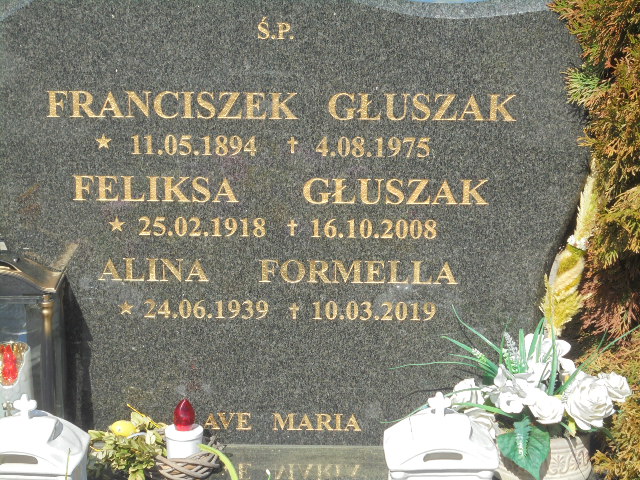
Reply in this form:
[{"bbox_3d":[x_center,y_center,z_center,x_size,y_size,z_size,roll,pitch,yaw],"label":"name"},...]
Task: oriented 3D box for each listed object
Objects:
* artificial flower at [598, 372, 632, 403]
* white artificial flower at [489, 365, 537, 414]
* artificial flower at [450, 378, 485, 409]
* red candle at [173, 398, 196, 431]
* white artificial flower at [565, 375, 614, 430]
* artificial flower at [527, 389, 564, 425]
[{"bbox_3d":[0.434,0.217,2.260,0.052,0.048,0.050,-10,20,-30],"label":"artificial flower"},{"bbox_3d":[0.276,0.215,2.200,0.068,0.068,0.058,2,17,6],"label":"white artificial flower"},{"bbox_3d":[0.216,0.226,2.250,0.052,0.047,0.050,9,19,26],"label":"artificial flower"},{"bbox_3d":[-0.197,0.253,2.240,0.031,0.046,0.031,0,17,0],"label":"red candle"},{"bbox_3d":[0.391,0.234,2.220,0.074,0.076,0.062,-5,18,-18],"label":"white artificial flower"},{"bbox_3d":[0.322,0.238,2.190,0.056,0.052,0.052,-1,17,-6],"label":"artificial flower"}]

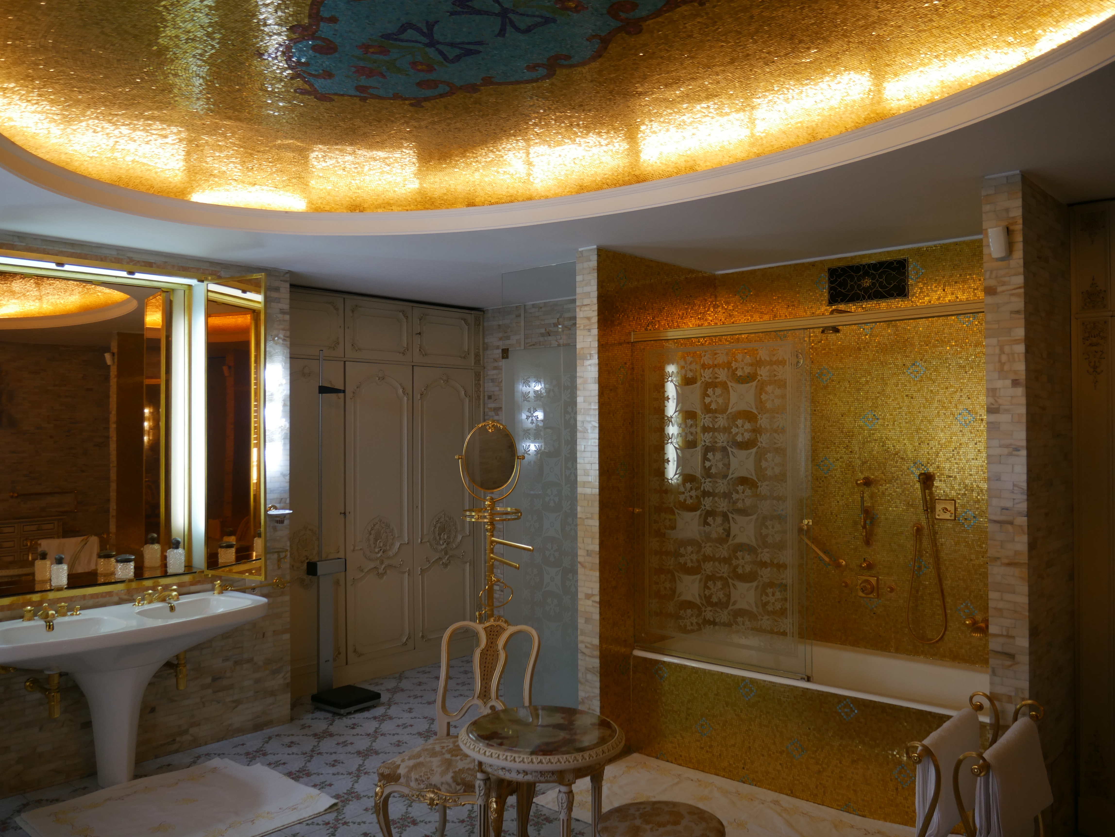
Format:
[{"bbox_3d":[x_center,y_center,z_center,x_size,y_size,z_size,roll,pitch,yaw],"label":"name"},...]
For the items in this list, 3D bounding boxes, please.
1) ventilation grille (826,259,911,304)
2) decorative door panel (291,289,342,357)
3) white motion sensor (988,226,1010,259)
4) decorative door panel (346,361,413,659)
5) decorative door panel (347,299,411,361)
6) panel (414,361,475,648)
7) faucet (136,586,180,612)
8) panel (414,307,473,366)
[{"bbox_3d":[1.600,-0.701,4.664,0.432,0.199,0.020,-1,-1,42],"label":"ventilation grille"},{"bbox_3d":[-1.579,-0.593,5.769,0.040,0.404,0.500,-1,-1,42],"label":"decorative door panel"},{"bbox_3d":[1.558,-0.622,3.182,0.052,0.115,0.058,-1,13,42],"label":"white motion sensor"},{"bbox_3d":[-1.208,0.626,6.158,0.040,2.009,0.567,-1,-1,42],"label":"decorative door panel"},{"bbox_3d":[-1.215,-0.591,6.172,0.040,0.401,0.558,-1,-1,42],"label":"decorative door panel"},{"bbox_3d":[-0.824,0.628,6.584,0.040,2.006,0.572,-1,-1,42],"label":"panel"},{"bbox_3d":[-1.937,0.887,4.434,0.145,0.090,0.200,-1,-1,42],"label":"faucet"},{"bbox_3d":[-0.833,-0.590,6.597,0.040,0.404,0.567,-1,-1,42],"label":"panel"}]

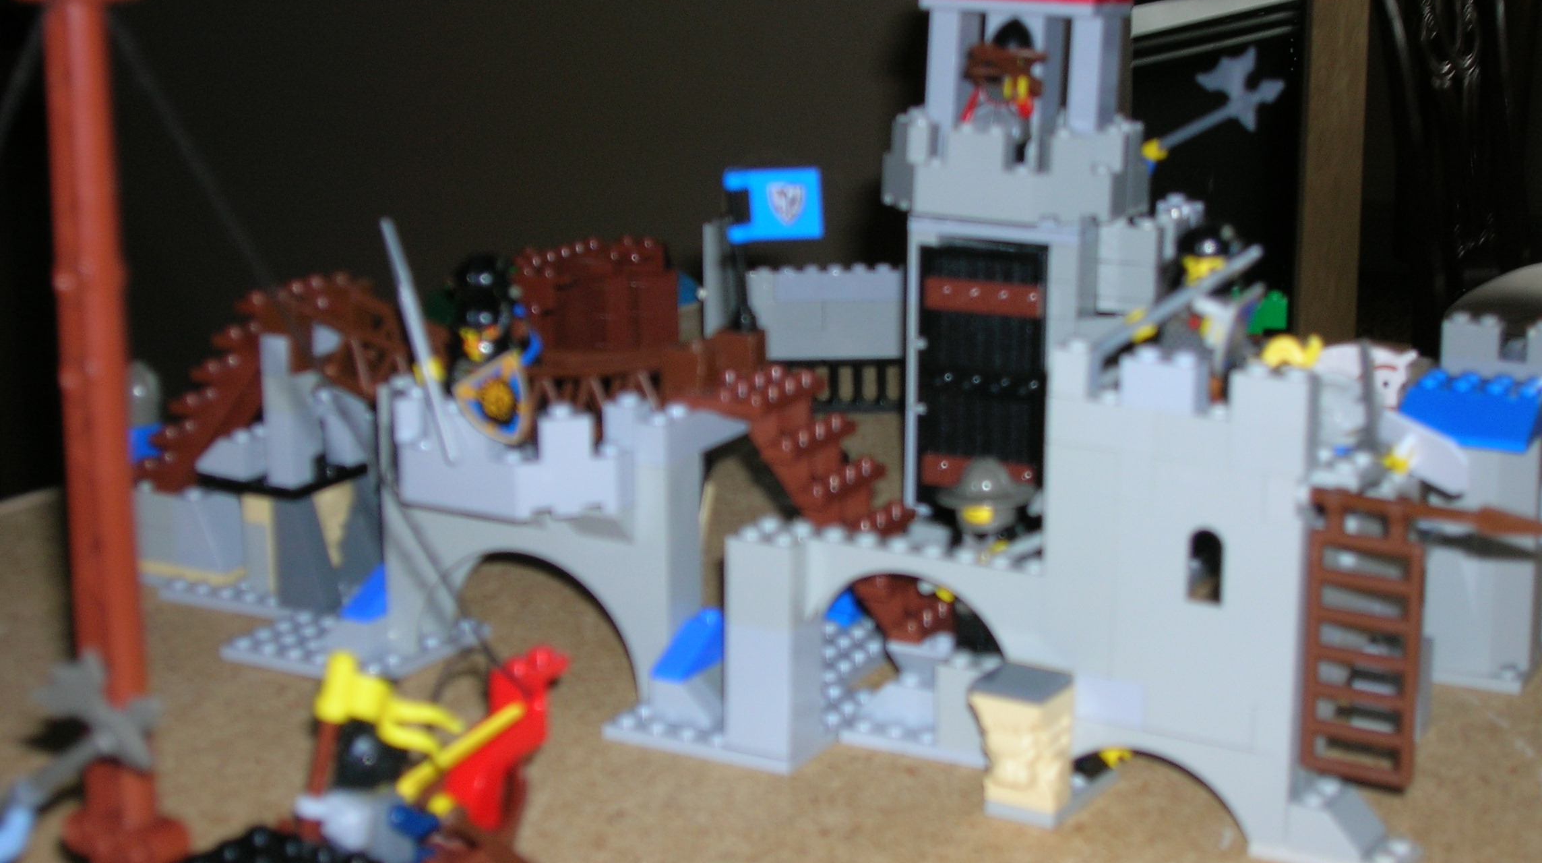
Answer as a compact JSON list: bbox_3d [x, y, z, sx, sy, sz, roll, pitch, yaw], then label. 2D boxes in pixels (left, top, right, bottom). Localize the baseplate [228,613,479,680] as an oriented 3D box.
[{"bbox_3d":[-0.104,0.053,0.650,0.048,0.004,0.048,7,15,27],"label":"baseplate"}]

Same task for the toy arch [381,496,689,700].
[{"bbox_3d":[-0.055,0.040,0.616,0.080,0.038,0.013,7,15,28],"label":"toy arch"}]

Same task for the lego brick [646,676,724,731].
[{"bbox_3d":[-0.018,0.062,0.587,0.016,0.010,0.008,7,15,28],"label":"lego brick"}]

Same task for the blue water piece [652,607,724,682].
[{"bbox_3d":[-0.018,0.050,0.594,0.008,0.011,0.024,7,15,28],"label":"blue water piece"}]

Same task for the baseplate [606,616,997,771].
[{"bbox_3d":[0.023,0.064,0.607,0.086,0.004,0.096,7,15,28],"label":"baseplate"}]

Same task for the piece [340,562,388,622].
[{"bbox_3d":[-0.095,0.039,0.637,0.008,0.011,0.024,7,15,27],"label":"piece"}]

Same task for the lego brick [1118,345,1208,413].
[{"bbox_3d":[0.079,-0.011,0.518,0.016,0.011,0.008,8,15,31],"label":"lego brick"}]

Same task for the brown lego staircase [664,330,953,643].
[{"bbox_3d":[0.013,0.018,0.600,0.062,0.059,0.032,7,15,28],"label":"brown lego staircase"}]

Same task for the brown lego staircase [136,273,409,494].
[{"bbox_3d":[-0.136,-0.012,0.677,0.061,0.054,0.032,7,15,28],"label":"brown lego staircase"}]

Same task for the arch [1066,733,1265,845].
[{"bbox_3d":[0.079,0.069,0.536,0.064,0.019,0.008,8,15,31],"label":"arch"}]

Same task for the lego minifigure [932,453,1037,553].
[{"bbox_3d":[0.048,0.029,0.572,0.020,0.044,0.017,7,15,28],"label":"lego minifigure"}]

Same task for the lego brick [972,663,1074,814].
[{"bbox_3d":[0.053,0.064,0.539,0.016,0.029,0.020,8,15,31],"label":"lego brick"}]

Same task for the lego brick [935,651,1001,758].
[{"bbox_3d":[0.046,0.061,0.570,0.016,0.020,0.008,7,15,28],"label":"lego brick"}]

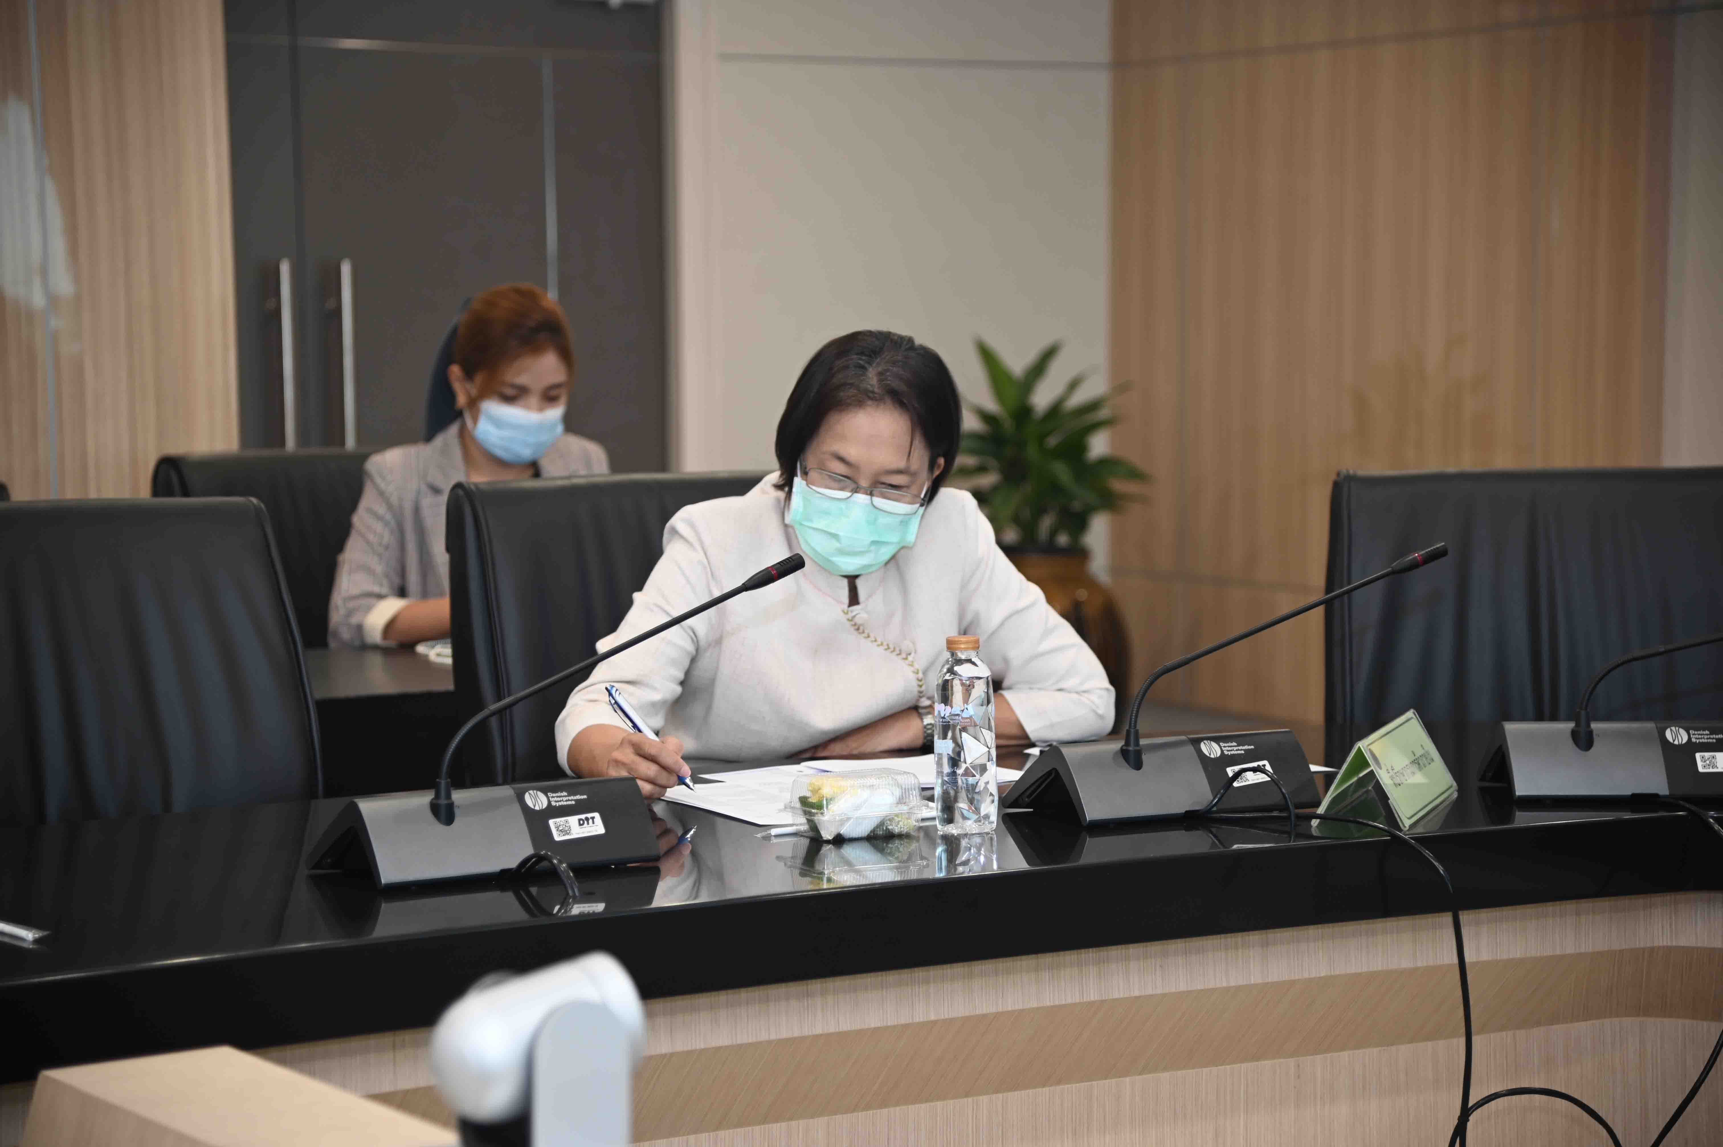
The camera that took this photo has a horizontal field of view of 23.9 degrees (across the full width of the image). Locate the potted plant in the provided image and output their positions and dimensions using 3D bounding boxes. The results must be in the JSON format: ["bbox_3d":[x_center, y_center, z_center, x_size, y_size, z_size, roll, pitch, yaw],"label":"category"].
[{"bbox_3d":[0.480,-0.082,10.425,0.520,1.090,0.520,0,4,0],"label":"potted plant"}]

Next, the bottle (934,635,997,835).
[{"bbox_3d":[0.093,0.143,3.693,0.058,0.178,0.058,0,4,0],"label":"bottle"}]

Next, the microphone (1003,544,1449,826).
[{"bbox_3d":[0.379,0.100,3.869,0.457,0.234,0.158,-2,5,-24],"label":"microphone"}]

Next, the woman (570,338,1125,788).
[{"bbox_3d":[-0.058,0.337,4.369,0.600,1.190,0.680,-2,5,-24],"label":"woman"}]

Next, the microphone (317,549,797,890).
[{"bbox_3d":[-0.240,0.120,3.551,0.468,0.249,0.140,-3,5,-33],"label":"microphone"}]

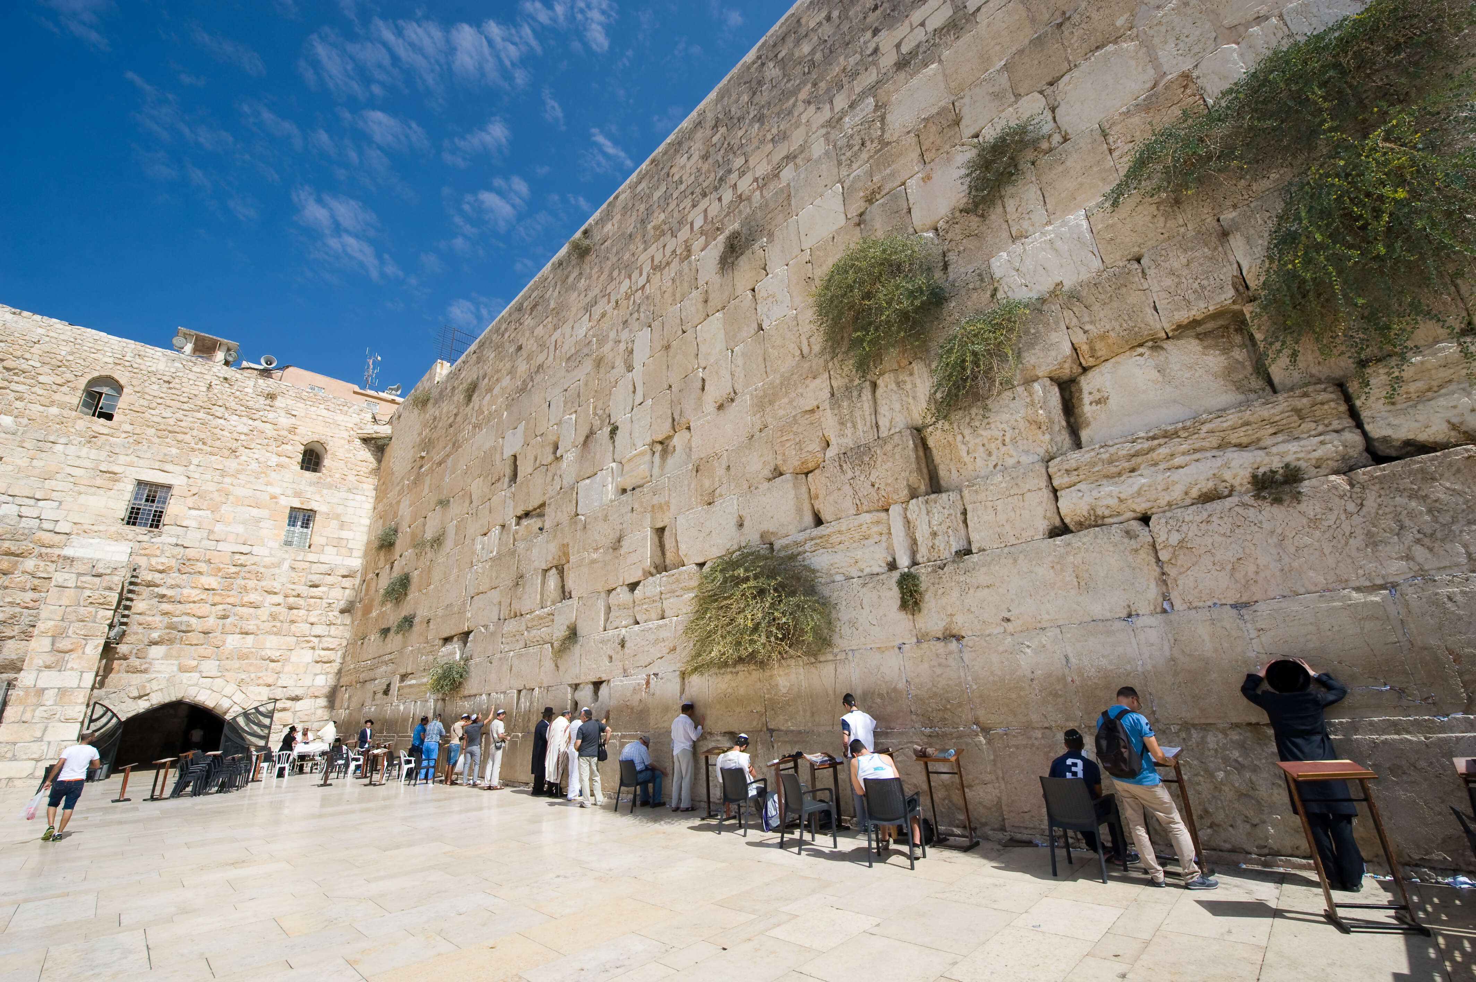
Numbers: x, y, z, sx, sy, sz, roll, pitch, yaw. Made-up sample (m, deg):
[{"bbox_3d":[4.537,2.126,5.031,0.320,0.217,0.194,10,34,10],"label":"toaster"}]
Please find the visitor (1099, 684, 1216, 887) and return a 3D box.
[{"bbox_3d":[3.786,2.660,5.287,0.550,1.640,0.540,6,-22,-24],"label":"visitor"}]

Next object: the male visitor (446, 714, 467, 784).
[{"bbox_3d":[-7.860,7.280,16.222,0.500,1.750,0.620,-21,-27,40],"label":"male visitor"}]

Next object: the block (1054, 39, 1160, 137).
[{"bbox_3d":[5.688,-5.932,8.848,1.175,0.941,0.700,-21,-27,40],"label":"block"}]

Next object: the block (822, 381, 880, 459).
[{"bbox_3d":[2.290,-1.247,10.713,1.119,1.193,0.700,-21,-27,40],"label":"block"}]

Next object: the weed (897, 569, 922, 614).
[{"bbox_3d":[2.509,1.463,8.390,0.300,0.650,0.240,-20,-26,38],"label":"weed"}]

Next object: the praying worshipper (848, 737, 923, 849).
[{"bbox_3d":[1.732,3.583,6.697,0.600,1.200,0.800,-13,-23,25],"label":"praying worshipper"}]

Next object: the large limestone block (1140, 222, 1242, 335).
[{"bbox_3d":[5.769,-2.558,7.250,0.800,1.179,0.700,-20,-26,38],"label":"large limestone block"}]

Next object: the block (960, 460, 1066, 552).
[{"bbox_3d":[3.900,0.340,7.972,1.192,0.950,0.700,-21,-27,40],"label":"block"}]

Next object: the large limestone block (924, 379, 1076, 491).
[{"bbox_3d":[3.870,-0.685,8.414,1.948,1.035,0.750,-21,-27,40],"label":"large limestone block"}]

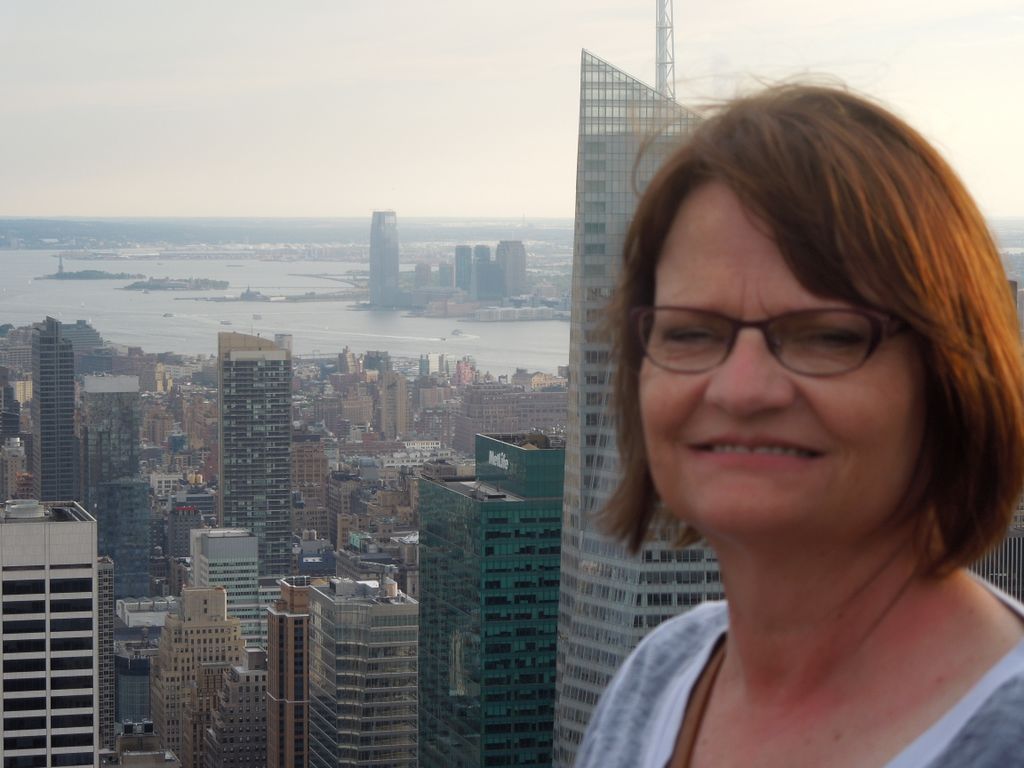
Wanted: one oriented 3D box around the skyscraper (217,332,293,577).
[{"bbox_3d":[-144.000,67.300,1476.400,38.000,190.000,21.000,-1,4,-16],"label":"skyscraper"}]

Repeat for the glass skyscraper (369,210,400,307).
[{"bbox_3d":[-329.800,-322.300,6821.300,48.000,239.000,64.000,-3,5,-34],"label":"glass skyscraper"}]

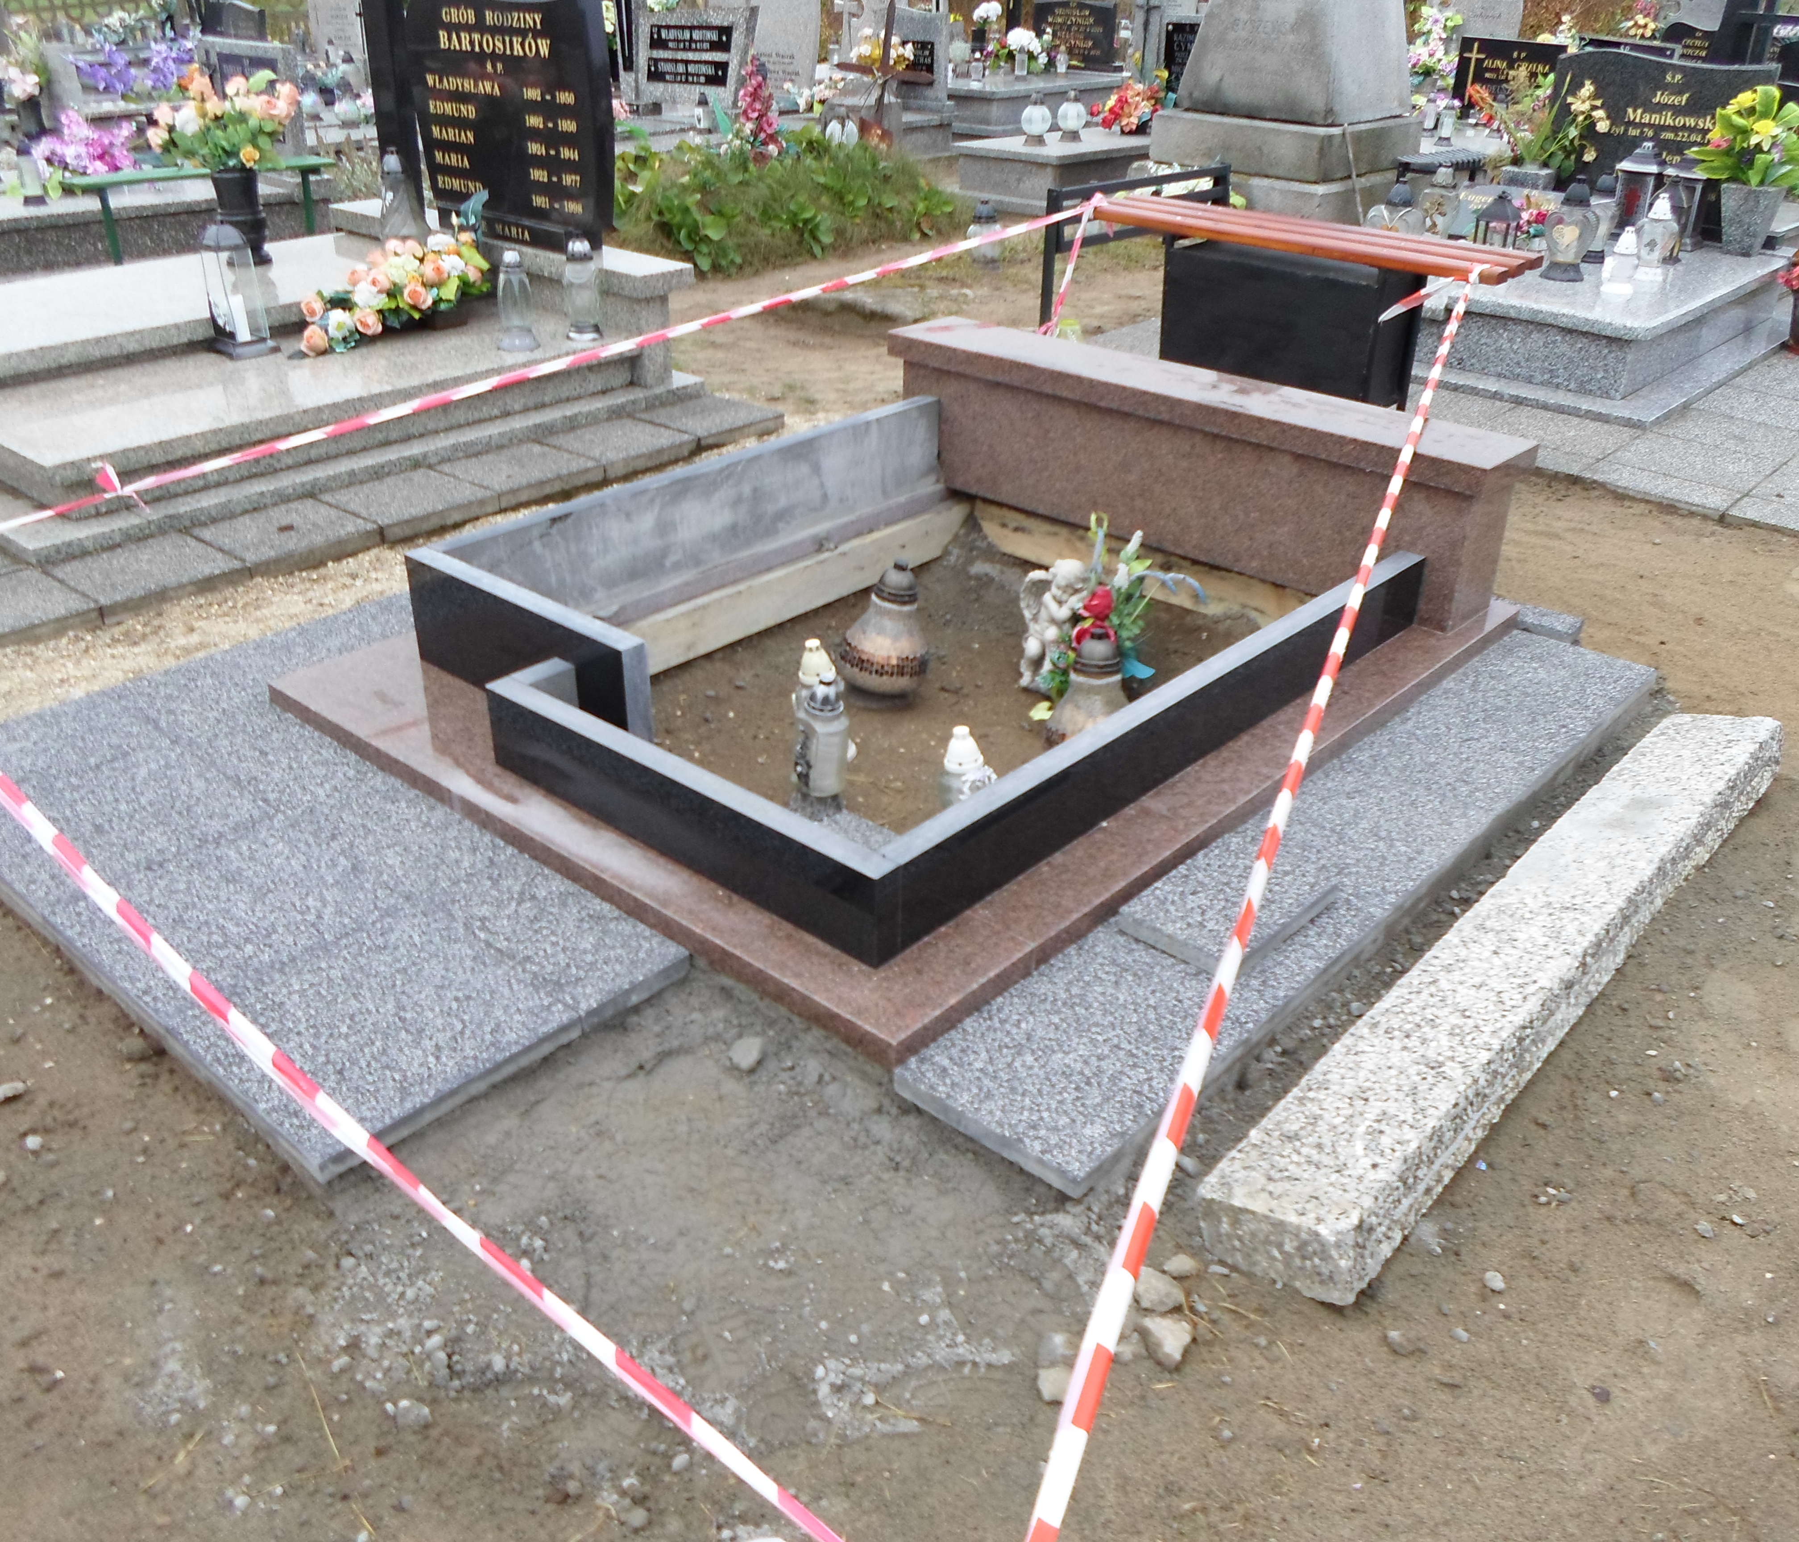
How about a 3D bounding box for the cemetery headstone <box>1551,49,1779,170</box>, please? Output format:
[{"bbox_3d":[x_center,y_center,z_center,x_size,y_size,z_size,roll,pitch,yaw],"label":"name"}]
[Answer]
[{"bbox_3d":[3.243,-2.703,6.369,0.859,0.680,0.091,24,36,36],"label":"cemetery headstone"}]

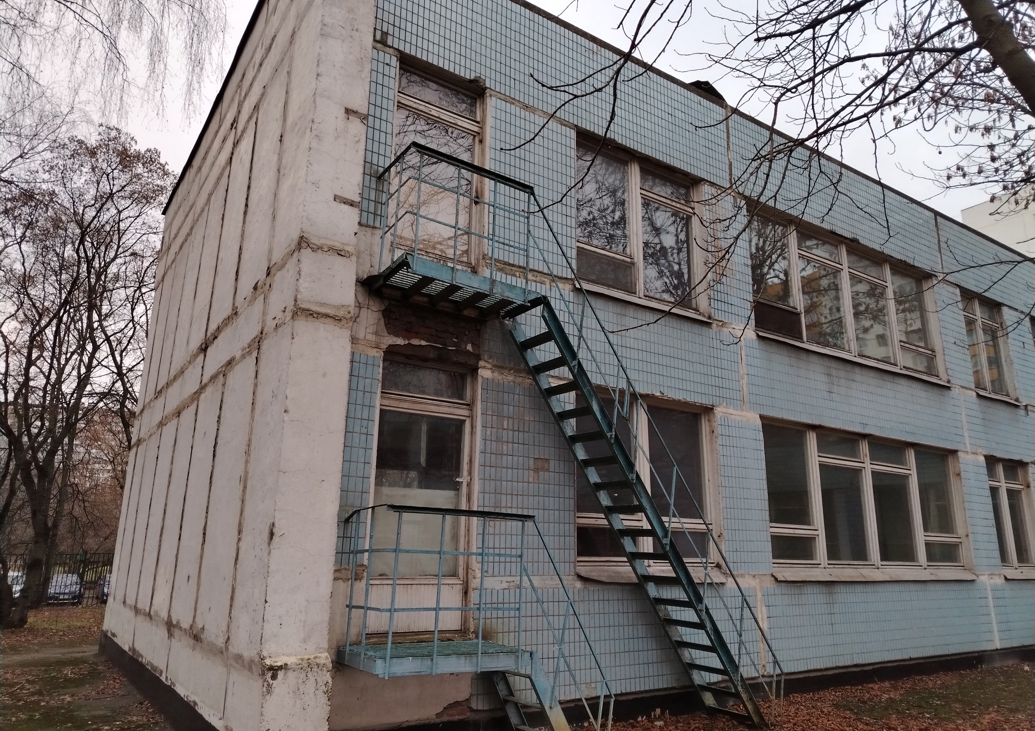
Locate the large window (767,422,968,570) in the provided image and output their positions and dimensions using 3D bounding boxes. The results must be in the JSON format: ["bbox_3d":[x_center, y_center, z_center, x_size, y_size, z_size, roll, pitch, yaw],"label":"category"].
[{"bbox_3d":[5.409,2.114,11.113,5.250,1.980,0.150,10,-18,-32],"label":"large window"}]

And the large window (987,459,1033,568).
[{"bbox_3d":[9.188,2.795,13.535,1.730,1.990,0.150,10,-18,-32],"label":"large window"}]

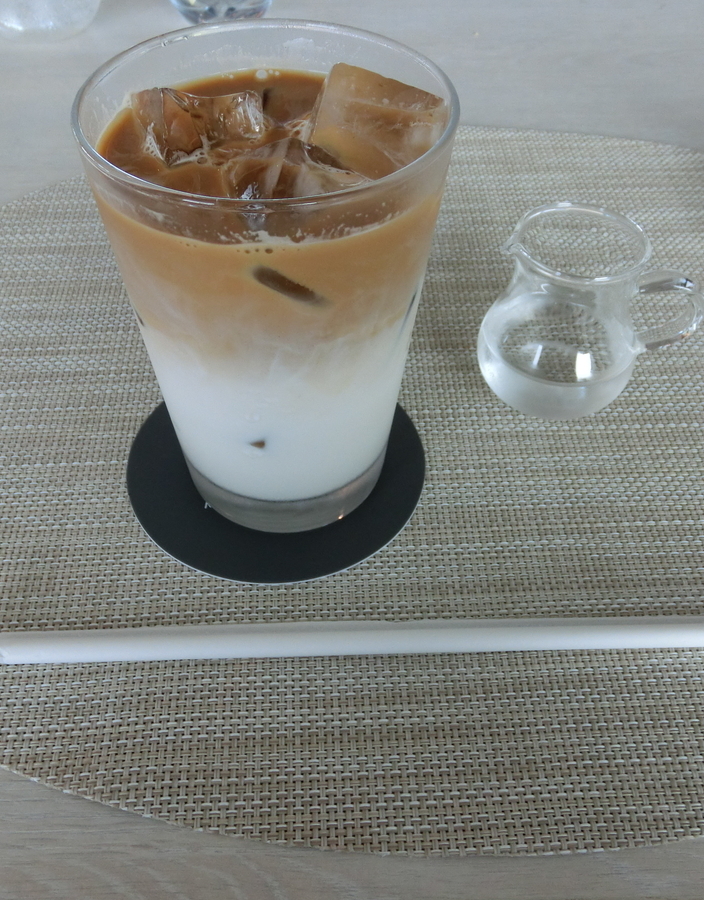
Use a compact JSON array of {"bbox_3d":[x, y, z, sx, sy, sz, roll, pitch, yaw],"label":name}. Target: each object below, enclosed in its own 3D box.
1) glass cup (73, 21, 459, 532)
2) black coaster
[{"bbox_3d":[-0.020,-0.038,0.238,0.085,0.121,0.085,1,49,-1],"label":"glass cup"},{"bbox_3d":[-0.024,0.003,0.283,0.096,0.002,0.096,2,49,0],"label":"black coaster"}]

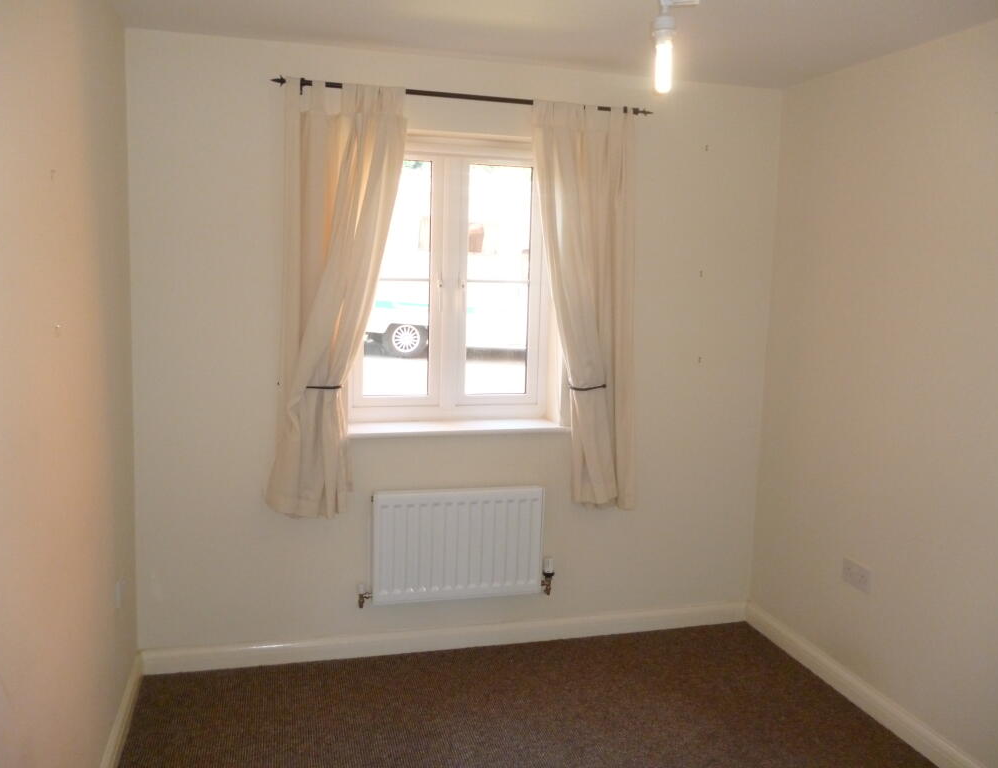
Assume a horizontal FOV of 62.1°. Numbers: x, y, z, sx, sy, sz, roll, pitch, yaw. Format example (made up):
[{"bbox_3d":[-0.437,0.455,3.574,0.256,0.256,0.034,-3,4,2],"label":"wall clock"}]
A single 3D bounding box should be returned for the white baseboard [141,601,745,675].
[{"bbox_3d":[-0.110,1.048,3.455,2.560,0.094,0.018,0,8,-15],"label":"white baseboard"}]

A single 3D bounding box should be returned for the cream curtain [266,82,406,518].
[{"bbox_3d":[-0.605,-0.283,3.059,0.501,1.601,0.130,0,8,-15],"label":"cream curtain"}]

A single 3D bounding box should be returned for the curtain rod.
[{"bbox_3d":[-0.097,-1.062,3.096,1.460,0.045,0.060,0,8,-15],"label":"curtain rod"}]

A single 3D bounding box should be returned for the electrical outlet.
[{"bbox_3d":[1.326,0.717,3.086,0.012,0.087,0.147,0,8,-15],"label":"electrical outlet"}]

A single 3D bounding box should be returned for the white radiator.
[{"bbox_3d":[-0.163,0.637,3.332,0.695,0.449,0.085,0,8,-15],"label":"white radiator"}]

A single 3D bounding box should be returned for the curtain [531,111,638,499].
[{"bbox_3d":[0.338,-0.276,3.317,0.488,1.625,0.125,0,8,-15],"label":"curtain"}]

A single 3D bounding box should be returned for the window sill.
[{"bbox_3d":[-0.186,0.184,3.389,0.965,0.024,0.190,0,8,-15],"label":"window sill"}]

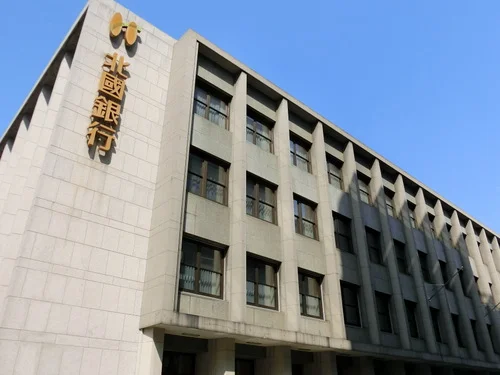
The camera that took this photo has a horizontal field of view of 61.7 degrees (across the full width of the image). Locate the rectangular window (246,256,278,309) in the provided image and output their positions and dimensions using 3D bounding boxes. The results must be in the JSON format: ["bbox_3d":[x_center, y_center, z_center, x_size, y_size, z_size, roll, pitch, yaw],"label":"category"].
[{"bbox_3d":[0.250,3.731,16.635,2.331,1.976,0.189,23,-36,-37],"label":"rectangular window"}]

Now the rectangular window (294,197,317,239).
[{"bbox_3d":[2.218,1.401,18.945,2.047,1.932,0.168,24,-37,-36],"label":"rectangular window"}]

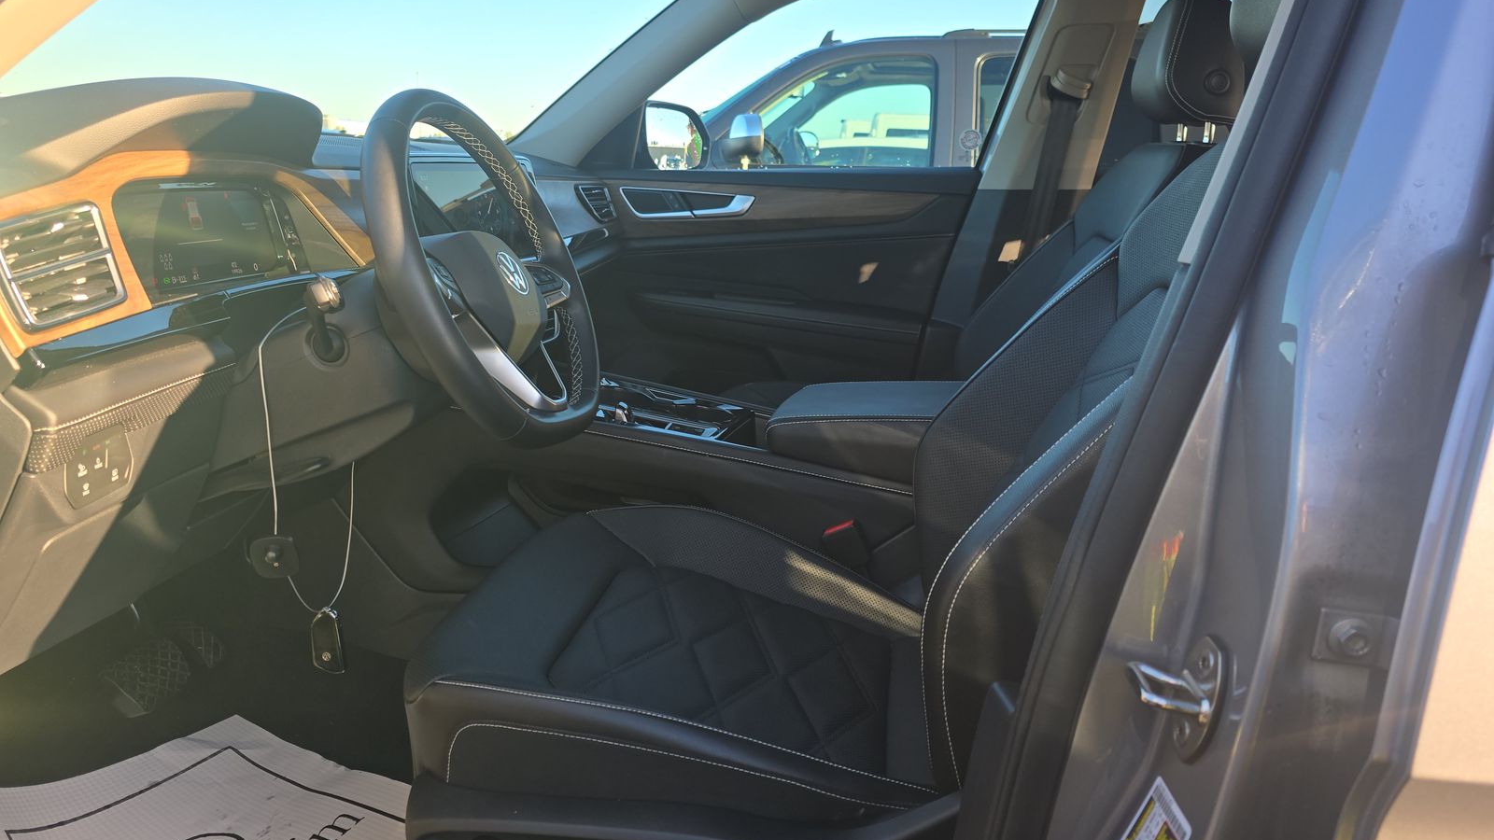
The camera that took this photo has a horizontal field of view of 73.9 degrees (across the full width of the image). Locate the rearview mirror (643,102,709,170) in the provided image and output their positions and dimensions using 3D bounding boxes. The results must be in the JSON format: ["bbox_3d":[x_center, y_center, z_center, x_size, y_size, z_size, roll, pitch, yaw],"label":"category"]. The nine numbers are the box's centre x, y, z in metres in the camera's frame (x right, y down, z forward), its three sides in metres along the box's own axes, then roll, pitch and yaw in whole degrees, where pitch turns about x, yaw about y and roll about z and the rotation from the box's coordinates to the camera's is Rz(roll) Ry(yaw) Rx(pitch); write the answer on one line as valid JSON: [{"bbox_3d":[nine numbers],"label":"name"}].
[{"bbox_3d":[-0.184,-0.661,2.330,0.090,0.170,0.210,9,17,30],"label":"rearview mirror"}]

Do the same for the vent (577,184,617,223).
[{"bbox_3d":[-0.301,-0.443,2.028,0.040,0.078,0.125,-8,13,12],"label":"vent"}]

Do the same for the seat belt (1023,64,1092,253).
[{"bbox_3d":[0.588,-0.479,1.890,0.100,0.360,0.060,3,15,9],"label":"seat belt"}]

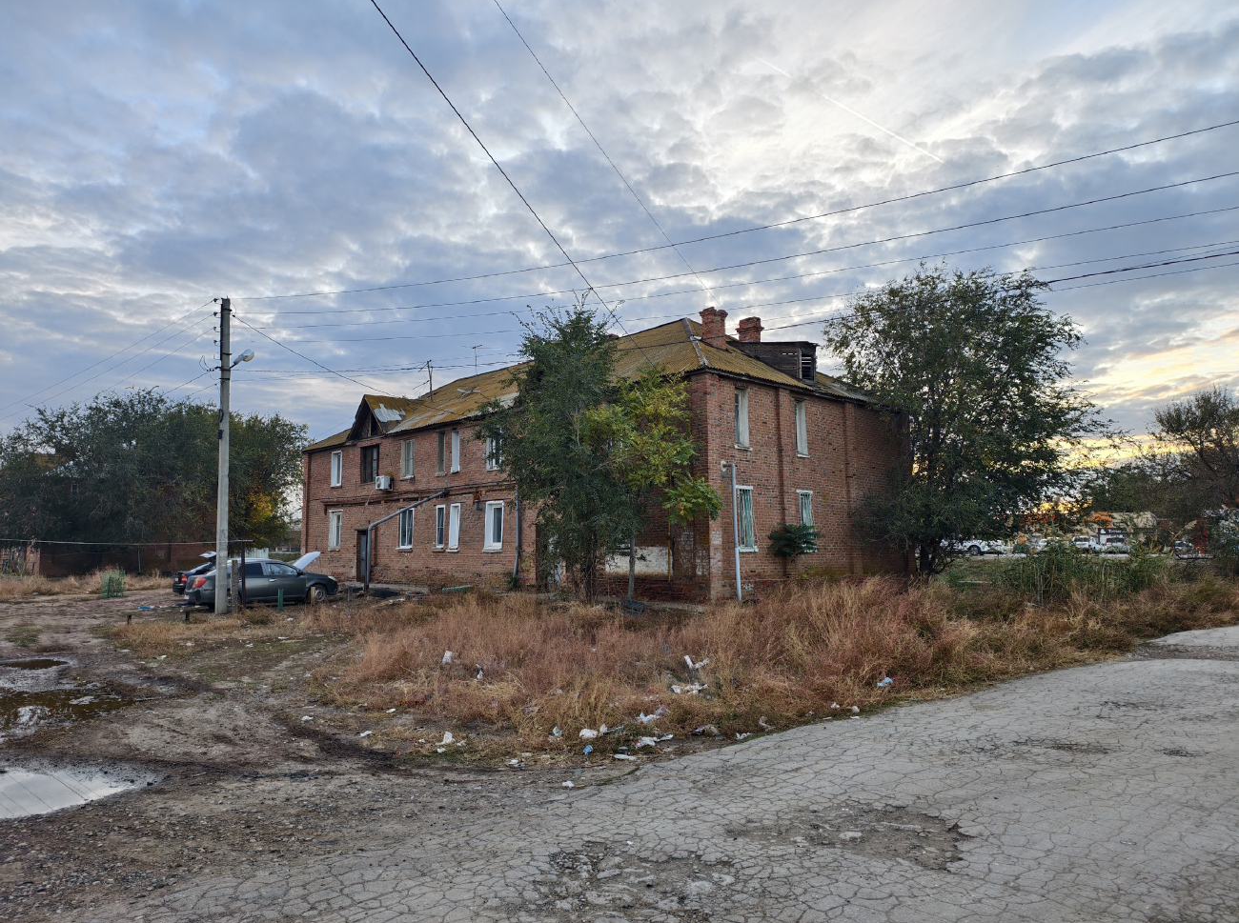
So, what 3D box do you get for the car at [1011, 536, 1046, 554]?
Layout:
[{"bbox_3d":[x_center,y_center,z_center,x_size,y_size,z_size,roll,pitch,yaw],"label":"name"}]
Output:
[{"bbox_3d":[32.608,6.715,65.640,4.400,1.550,1.800,5,-8,-44],"label":"car"}]

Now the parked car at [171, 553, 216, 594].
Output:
[{"bbox_3d":[-13.681,4.123,29.987,4.350,1.600,1.720,5,-8,-42],"label":"parked car"}]

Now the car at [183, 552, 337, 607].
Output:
[{"bbox_3d":[-10.903,3.613,25.360,4.350,1.650,1.720,5,-8,-42],"label":"car"}]

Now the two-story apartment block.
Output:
[{"bbox_3d":[-2.296,0.049,34.060,11.800,9.750,25.200,5,-8,-44],"label":"two-story apartment block"}]

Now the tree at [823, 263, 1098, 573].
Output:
[{"bbox_3d":[11.504,-1.425,28.283,9.300,11.140,8.800,0,-6,0],"label":"tree"}]

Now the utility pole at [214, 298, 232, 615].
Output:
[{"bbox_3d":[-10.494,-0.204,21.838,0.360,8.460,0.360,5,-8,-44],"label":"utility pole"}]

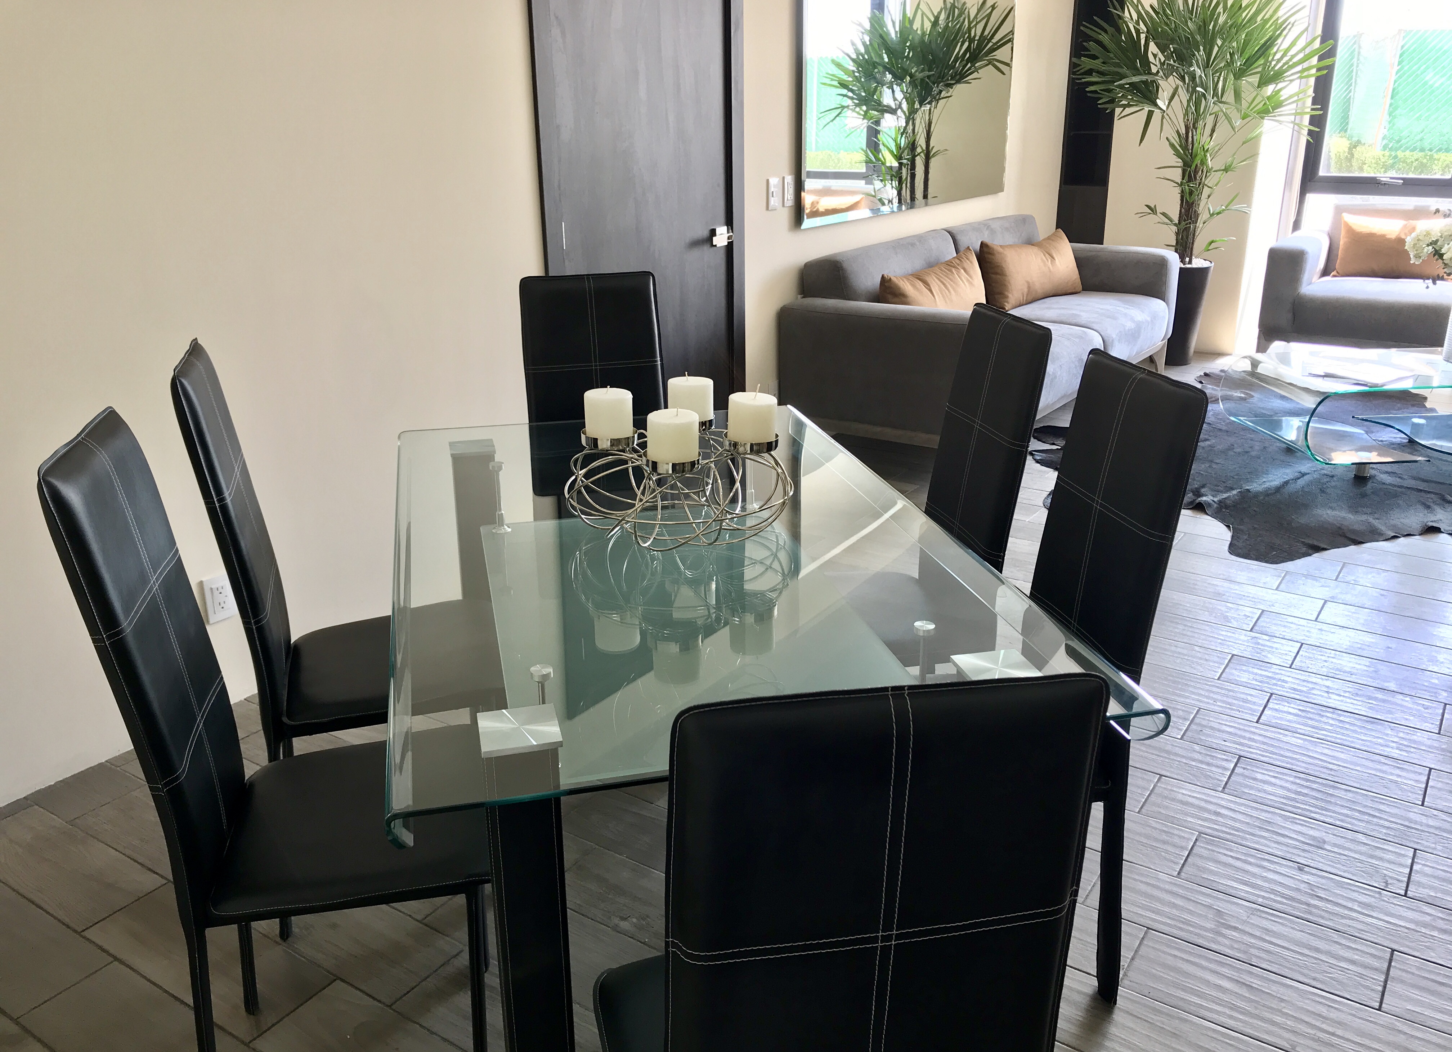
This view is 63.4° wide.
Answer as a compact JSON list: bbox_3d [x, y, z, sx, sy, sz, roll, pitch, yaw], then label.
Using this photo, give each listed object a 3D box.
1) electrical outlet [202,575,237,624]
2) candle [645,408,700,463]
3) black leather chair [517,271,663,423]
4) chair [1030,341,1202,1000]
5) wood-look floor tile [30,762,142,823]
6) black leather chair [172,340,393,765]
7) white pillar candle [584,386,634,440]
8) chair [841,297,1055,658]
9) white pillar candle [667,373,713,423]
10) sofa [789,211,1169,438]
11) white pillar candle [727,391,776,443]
[{"bbox_3d":[-1.233,0.178,2.873,0.009,0.116,0.075,12,23,32],"label":"electrical outlet"},{"bbox_3d":[-0.078,-0.129,1.740,0.076,0.075,0.076,0,20,0],"label":"candle"},{"bbox_3d":[-0.273,-0.033,2.732,0.410,1.033,0.460,-4,20,-11],"label":"black leather chair"},{"bbox_3d":[0.400,0.280,1.866,0.490,1.043,0.400,-6,21,-13],"label":"chair"},{"bbox_3d":[-1.404,0.587,2.581,0.176,0.010,0.175,12,23,32],"label":"wood-look floor tile"},{"bbox_3d":[-0.657,0.186,2.159,0.490,1.043,0.400,-6,21,-13],"label":"black leather chair"},{"bbox_3d":[-0.192,-0.182,1.933,0.078,0.071,0.078,-1,20,0],"label":"white pillar candle"},{"bbox_3d":[0.328,0.119,2.297,0.460,1.033,0.410,-6,21,-15],"label":"chair"},{"bbox_3d":[-0.058,-0.204,1.948,0.076,0.075,0.076,0,20,0],"label":"white pillar candle"},{"bbox_3d":[1.270,-0.938,5.491,0.950,0.800,2.370,13,24,32],"label":"sofa"},{"bbox_3d":[0.042,-0.165,1.837,0.076,0.075,0.076,0,20,0],"label":"white pillar candle"}]

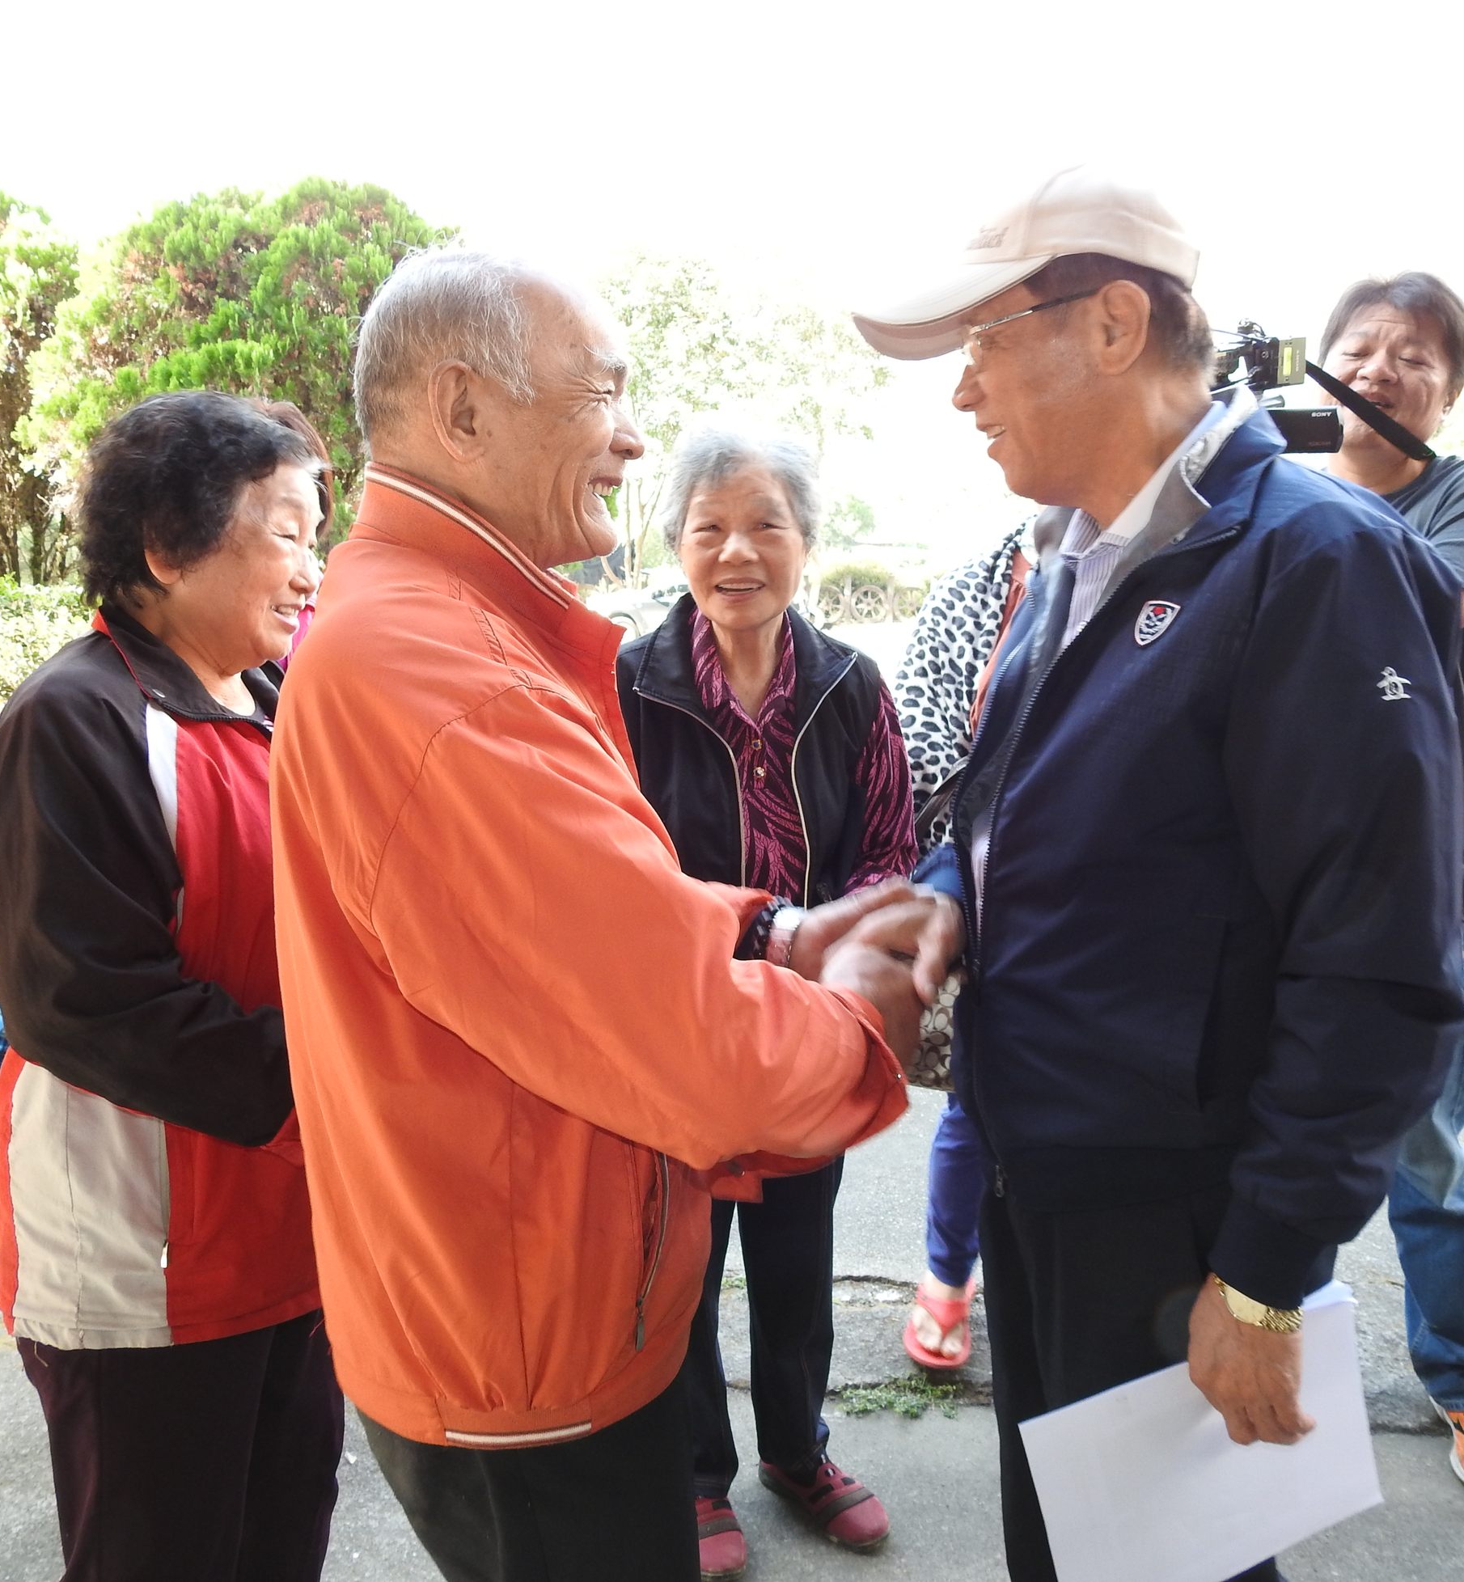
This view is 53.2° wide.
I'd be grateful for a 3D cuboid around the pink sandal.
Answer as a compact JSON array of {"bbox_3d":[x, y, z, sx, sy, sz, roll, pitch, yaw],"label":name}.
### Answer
[{"bbox_3d":[0.348,0.879,2.422,0.093,0.070,0.235,2,11,12],"label":"pink sandal"}]

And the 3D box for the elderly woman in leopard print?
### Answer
[{"bbox_3d":[0.465,0.104,2.322,0.480,1.600,0.350,1,11,6],"label":"elderly woman in leopard print"}]

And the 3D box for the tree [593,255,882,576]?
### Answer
[{"bbox_3d":[0.249,-7.063,29.500,5.900,7.600,5.400,0,11,0],"label":"tree"}]

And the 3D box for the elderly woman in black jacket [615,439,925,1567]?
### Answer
[{"bbox_3d":[0.025,0.291,1.911,0.450,1.475,0.310,-1,11,-3],"label":"elderly woman in black jacket"}]

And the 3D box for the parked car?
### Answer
[{"bbox_3d":[-0.532,-3.377,27.000,4.350,1.480,1.700,-3,11,-15],"label":"parked car"}]

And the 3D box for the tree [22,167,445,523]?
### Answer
[{"bbox_3d":[-2.489,-1.699,7.616,2.150,3.000,2.100,0,11,0],"label":"tree"}]

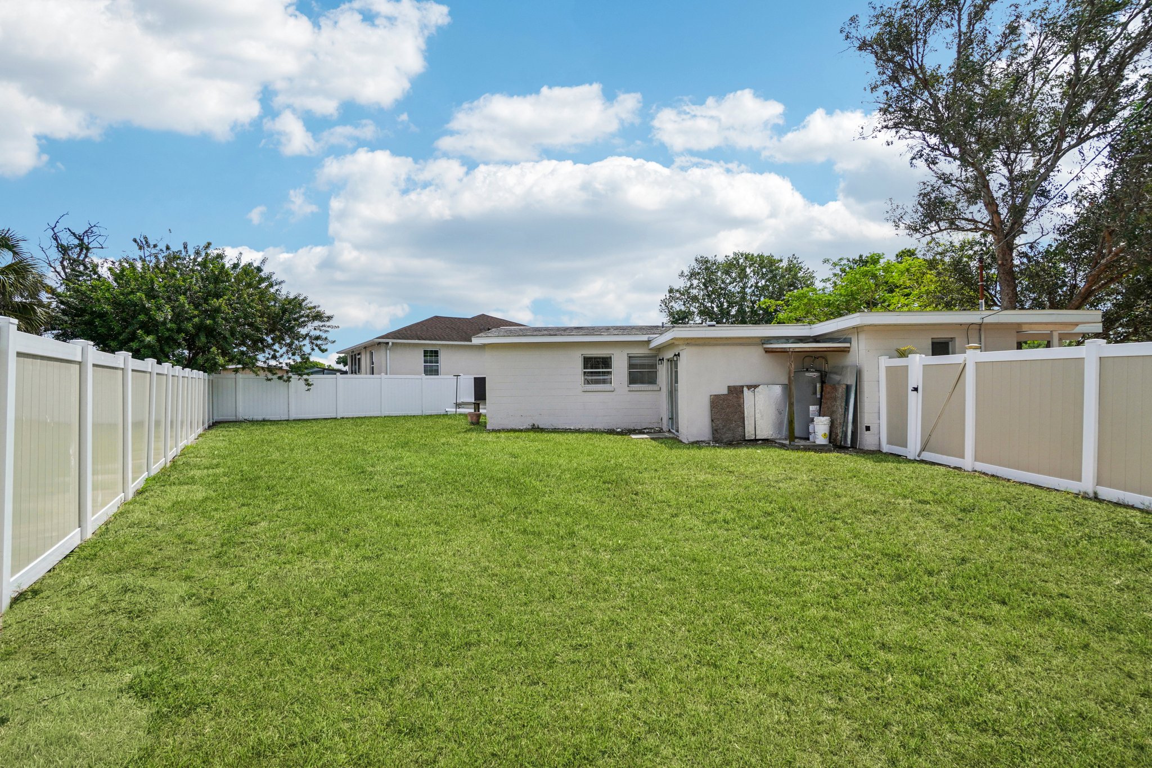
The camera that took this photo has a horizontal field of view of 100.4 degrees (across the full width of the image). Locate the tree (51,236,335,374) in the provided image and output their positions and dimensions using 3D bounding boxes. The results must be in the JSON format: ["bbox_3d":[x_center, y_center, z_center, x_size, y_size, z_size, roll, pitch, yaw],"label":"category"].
[{"bbox_3d":[-14.100,-2.000,18.200,9.200,6.900,8.600,0,0,0],"label":"tree"}]

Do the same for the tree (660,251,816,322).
[{"bbox_3d":[11.200,-3.750,33.000,10.800,10.400,10.400,0,0,0],"label":"tree"}]

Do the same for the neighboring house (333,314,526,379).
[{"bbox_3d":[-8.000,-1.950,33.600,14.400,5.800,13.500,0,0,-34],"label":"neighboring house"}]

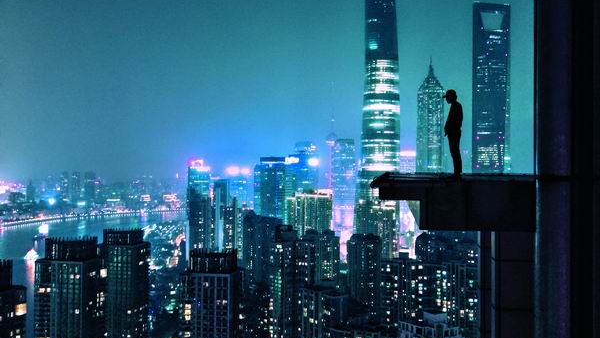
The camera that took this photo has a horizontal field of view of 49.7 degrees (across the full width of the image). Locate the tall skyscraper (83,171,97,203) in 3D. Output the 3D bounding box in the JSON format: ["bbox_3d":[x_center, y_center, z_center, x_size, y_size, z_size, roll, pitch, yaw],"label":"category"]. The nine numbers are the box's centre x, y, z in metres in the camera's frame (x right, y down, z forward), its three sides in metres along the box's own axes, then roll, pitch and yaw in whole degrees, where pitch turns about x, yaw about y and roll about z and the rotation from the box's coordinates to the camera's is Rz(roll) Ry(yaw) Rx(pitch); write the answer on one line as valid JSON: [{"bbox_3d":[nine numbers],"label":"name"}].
[{"bbox_3d":[-1102.330,104.140,3400.000,58.000,178.000,42.000,0,0,0],"label":"tall skyscraper"}]

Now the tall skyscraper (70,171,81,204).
[{"bbox_3d":[-1174.320,104.140,3400.000,40.000,178.000,36.000,0,0,0],"label":"tall skyscraper"}]

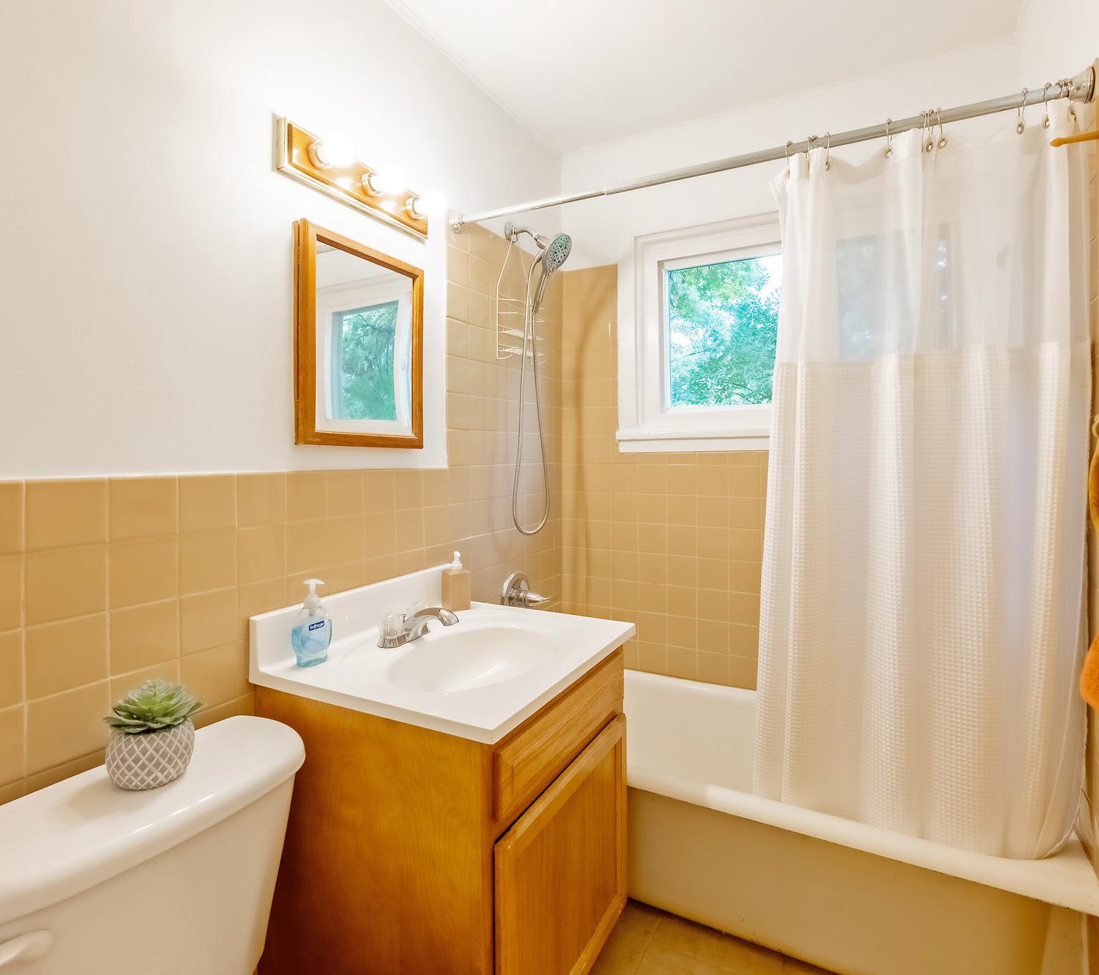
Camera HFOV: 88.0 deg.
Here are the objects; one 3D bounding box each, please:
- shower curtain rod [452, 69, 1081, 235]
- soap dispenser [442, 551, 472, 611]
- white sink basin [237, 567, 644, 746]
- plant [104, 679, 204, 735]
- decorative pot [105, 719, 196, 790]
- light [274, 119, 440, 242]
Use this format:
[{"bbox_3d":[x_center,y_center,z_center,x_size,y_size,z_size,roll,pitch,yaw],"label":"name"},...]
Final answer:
[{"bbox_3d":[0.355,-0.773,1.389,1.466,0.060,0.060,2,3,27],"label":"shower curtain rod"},{"bbox_3d":[-0.268,0.267,1.641,0.055,0.158,0.055,-1,3,-26],"label":"soap dispenser"},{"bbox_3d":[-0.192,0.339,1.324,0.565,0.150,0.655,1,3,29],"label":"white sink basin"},{"bbox_3d":[-0.597,0.315,0.853,0.115,0.060,0.115,1,3,29],"label":"plant"},{"bbox_3d":[-0.597,0.396,0.853,0.107,0.072,0.107,0,3,0],"label":"decorative pot"},{"bbox_3d":[-0.411,-0.742,1.377,0.145,0.112,0.455,1,3,29],"label":"light"}]

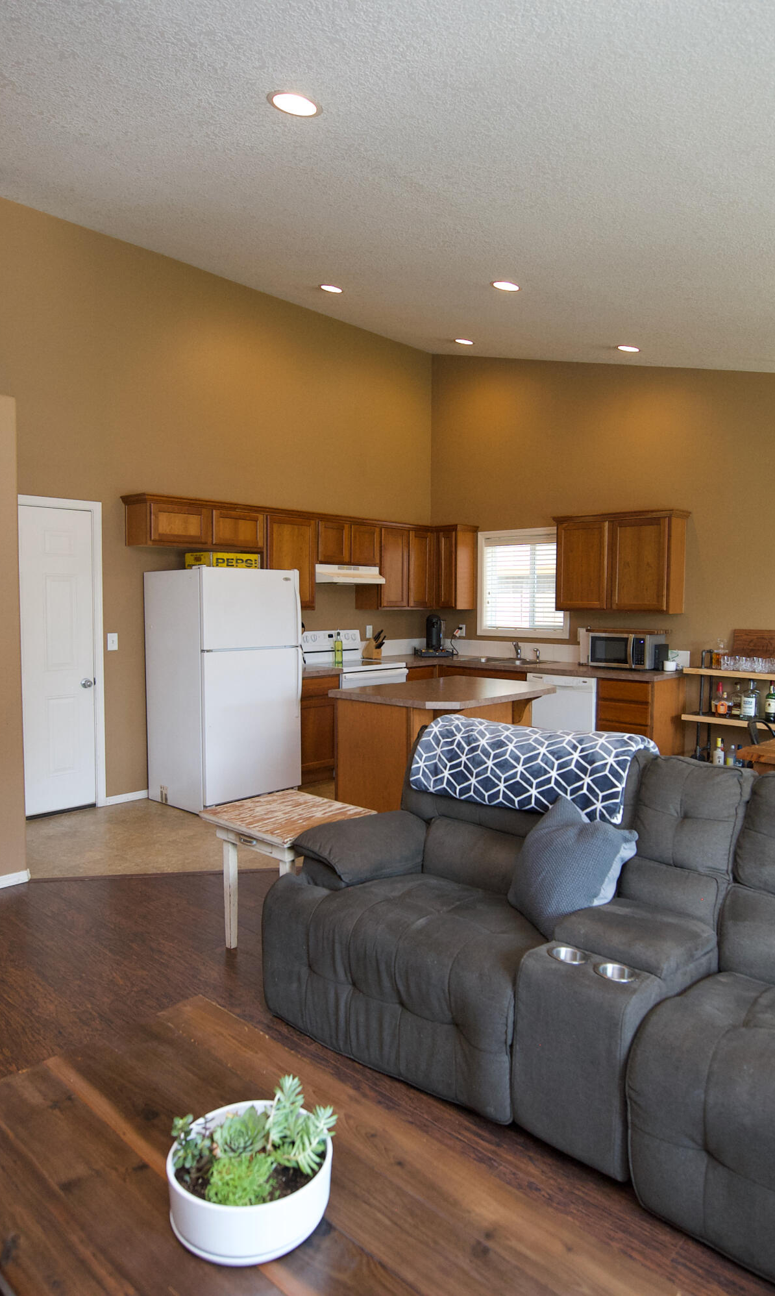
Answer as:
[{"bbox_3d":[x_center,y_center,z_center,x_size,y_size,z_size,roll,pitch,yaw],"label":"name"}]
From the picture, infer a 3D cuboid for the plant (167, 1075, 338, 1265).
[{"bbox_3d":[-0.212,0.823,1.250,0.265,0.175,0.265,0,3,1],"label":"plant"}]

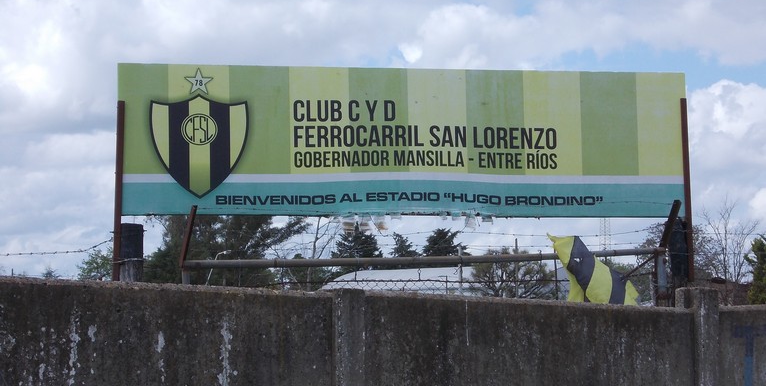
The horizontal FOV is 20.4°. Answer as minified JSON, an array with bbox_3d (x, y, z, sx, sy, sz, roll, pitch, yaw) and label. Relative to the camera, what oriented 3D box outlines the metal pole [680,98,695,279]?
[{"bbox_3d":[2.413,-0.023,16.828,0.060,1.467,0.060,-1,-6,0],"label":"metal pole"}]

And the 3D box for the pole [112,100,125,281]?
[{"bbox_3d":[-2.057,0.011,16.570,0.060,1.465,0.060,1,-6,0],"label":"pole"}]

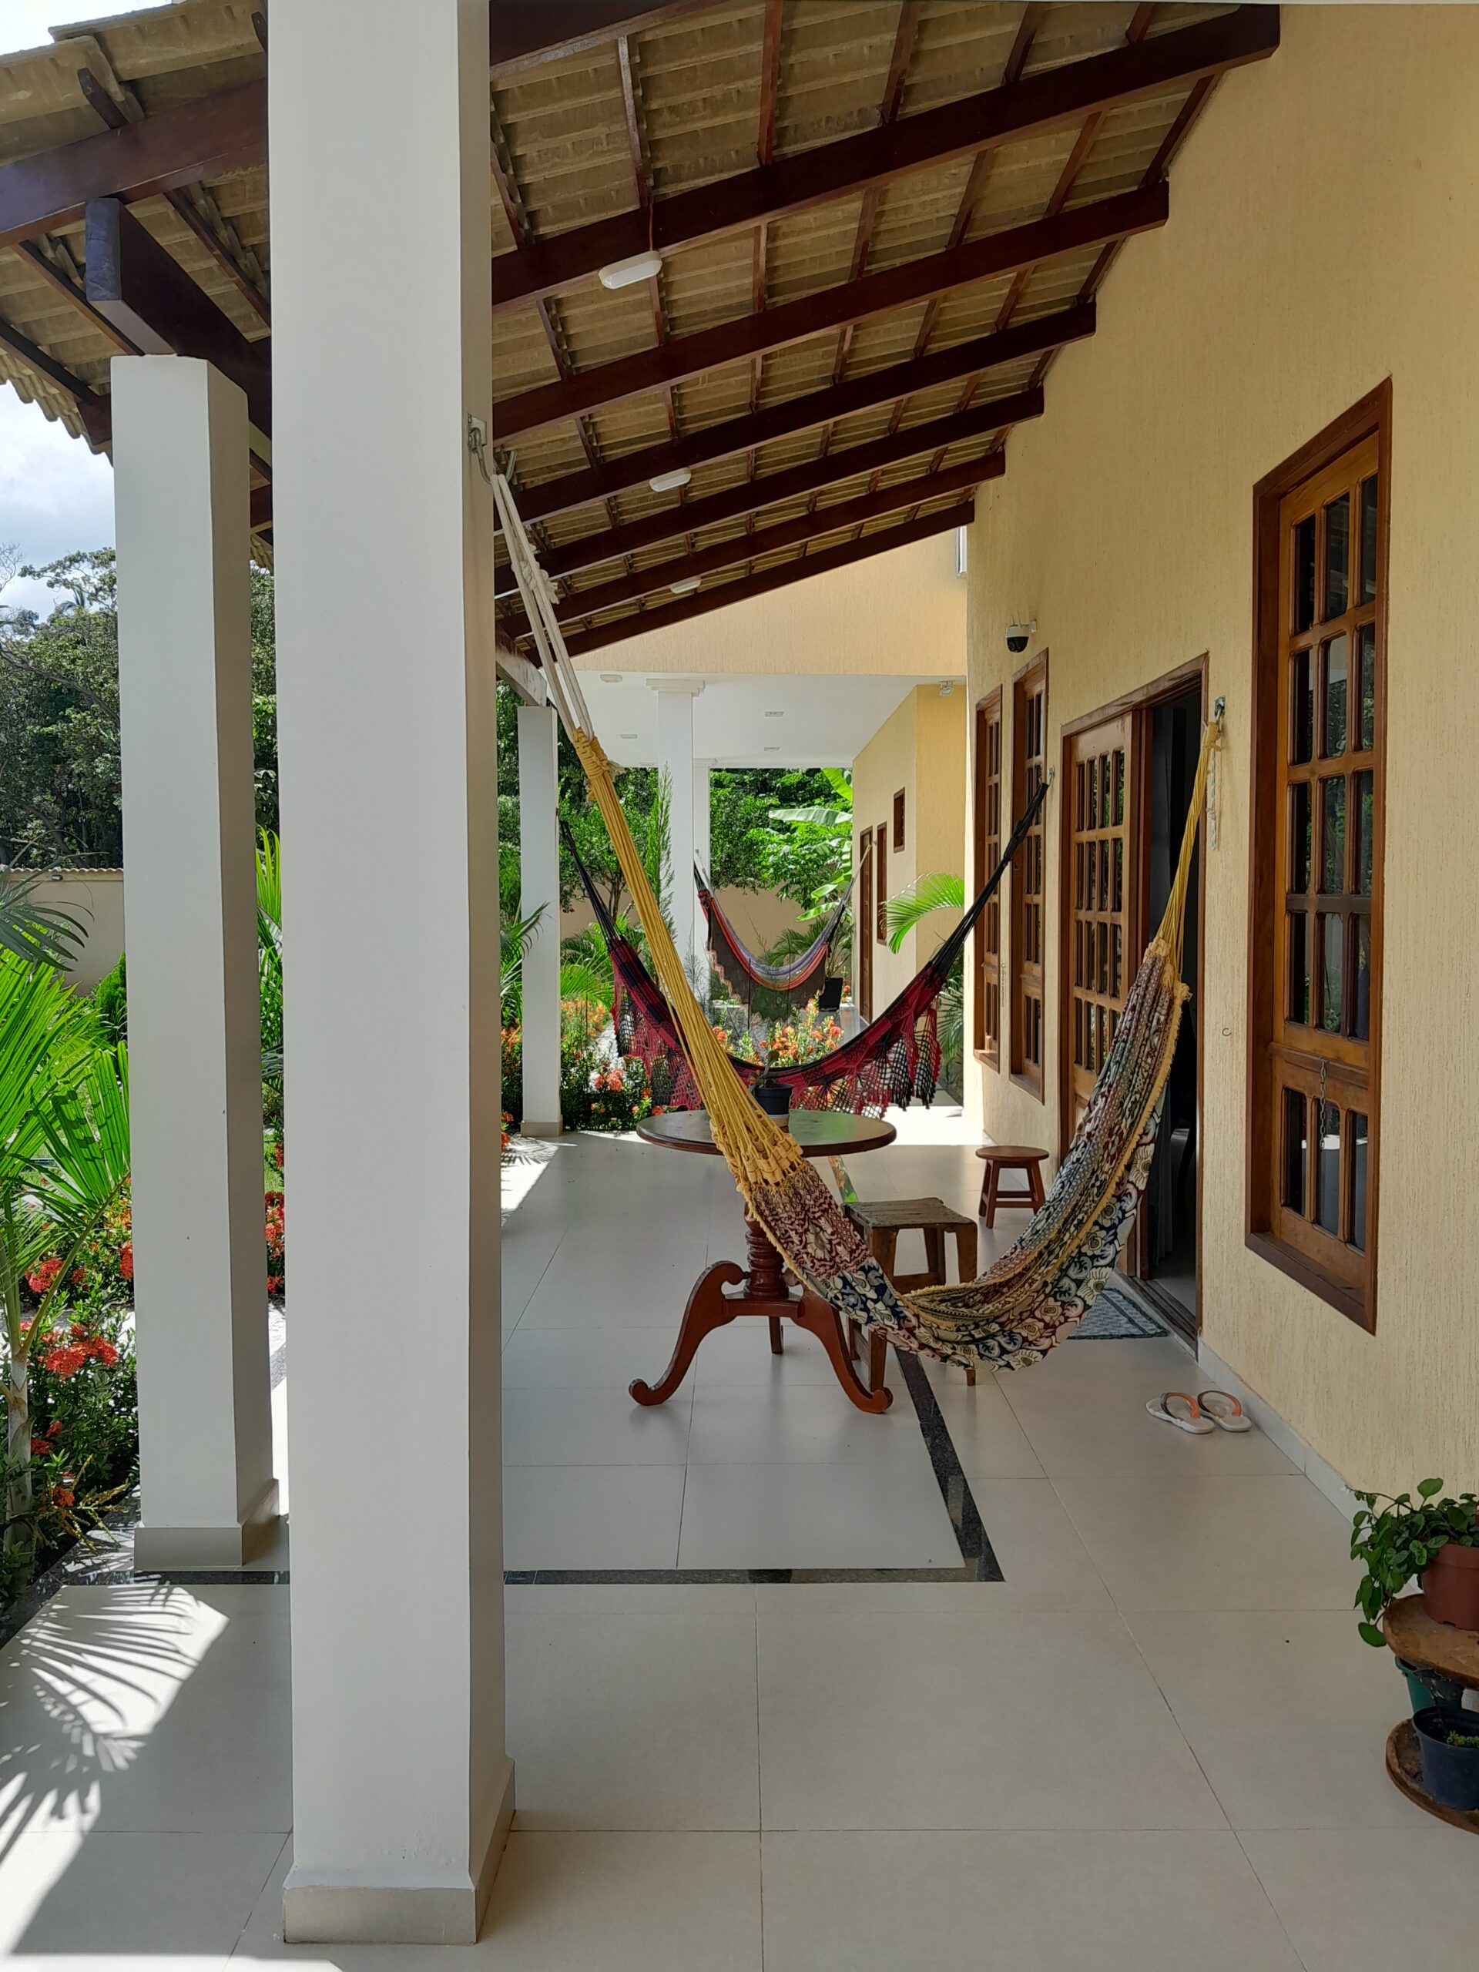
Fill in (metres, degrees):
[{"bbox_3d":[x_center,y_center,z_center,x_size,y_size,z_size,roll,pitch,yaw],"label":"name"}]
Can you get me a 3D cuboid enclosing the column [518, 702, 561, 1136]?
[{"bbox_3d":[-1.162,-0.374,9.055,0.223,2.490,0.280,0,3,0],"label":"column"}]

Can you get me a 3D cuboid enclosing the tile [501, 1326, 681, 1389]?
[{"bbox_3d":[-0.429,1.128,4.686,0.597,0.010,0.603,0,3,0],"label":"tile"}]

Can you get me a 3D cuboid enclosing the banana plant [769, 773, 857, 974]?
[{"bbox_3d":[1.117,-1.522,21.247,1.700,3.200,1.700,0,3,0],"label":"banana plant"}]

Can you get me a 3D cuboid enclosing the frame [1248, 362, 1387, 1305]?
[{"bbox_3d":[1.461,-0.297,3.840,0.120,2.106,0.901,0,3,0],"label":"frame"}]

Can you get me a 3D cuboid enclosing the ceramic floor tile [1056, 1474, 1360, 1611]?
[{"bbox_3d":[1.089,1.241,3.447,0.658,0.012,0.721,0,3,0],"label":"ceramic floor tile"}]

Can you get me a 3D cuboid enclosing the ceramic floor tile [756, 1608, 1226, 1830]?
[{"bbox_3d":[0.385,1.244,2.644,0.706,0.010,0.701,0,3,0],"label":"ceramic floor tile"}]

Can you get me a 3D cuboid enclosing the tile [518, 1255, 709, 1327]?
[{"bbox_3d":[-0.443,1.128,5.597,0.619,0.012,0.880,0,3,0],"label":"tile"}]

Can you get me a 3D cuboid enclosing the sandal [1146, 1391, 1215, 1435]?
[{"bbox_3d":[1.211,1.161,4.225,0.100,0.060,0.260,-1,3,-20],"label":"sandal"}]

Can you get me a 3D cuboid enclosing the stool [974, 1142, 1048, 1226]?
[{"bbox_3d":[1.206,0.891,6.808,0.325,0.310,0.325,0,3,0],"label":"stool"}]

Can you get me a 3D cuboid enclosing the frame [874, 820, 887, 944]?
[{"bbox_3d":[1.501,-1.017,15.767,0.120,1.241,1.030,0,3,0],"label":"frame"}]

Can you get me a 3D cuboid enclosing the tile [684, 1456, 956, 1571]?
[{"bbox_3d":[0.170,1.196,3.480,0.600,0.010,0.584,0,3,0],"label":"tile"}]

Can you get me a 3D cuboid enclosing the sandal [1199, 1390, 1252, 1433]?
[{"bbox_3d":[1.331,1.159,4.239,0.100,0.060,0.260,-1,3,-10],"label":"sandal"}]

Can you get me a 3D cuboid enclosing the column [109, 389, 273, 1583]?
[{"bbox_3d":[-1.151,-0.031,3.268,0.224,2.472,0.273,0,3,0],"label":"column"}]

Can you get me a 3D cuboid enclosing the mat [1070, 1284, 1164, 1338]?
[{"bbox_3d":[1.153,1.086,5.152,0.397,0.012,0.585,0,3,0],"label":"mat"}]

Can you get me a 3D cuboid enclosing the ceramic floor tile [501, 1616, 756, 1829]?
[{"bbox_3d":[-0.329,1.288,2.728,0.724,0.012,0.721,0,3,0],"label":"ceramic floor tile"}]

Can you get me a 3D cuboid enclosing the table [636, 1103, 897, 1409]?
[{"bbox_3d":[0.075,0.767,4.328,0.728,0.750,0.743,0,3,0],"label":"table"}]

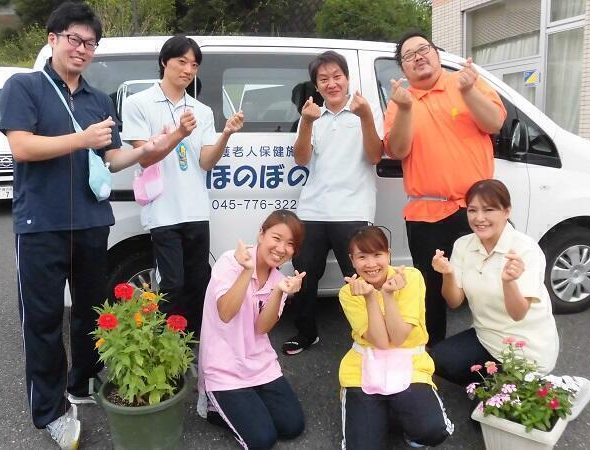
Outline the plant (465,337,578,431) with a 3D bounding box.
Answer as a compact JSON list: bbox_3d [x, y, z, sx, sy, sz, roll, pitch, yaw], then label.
[{"bbox_3d":[0.741,0.518,1.368,0.310,0.260,0.330,2,7,26],"label":"plant"}]

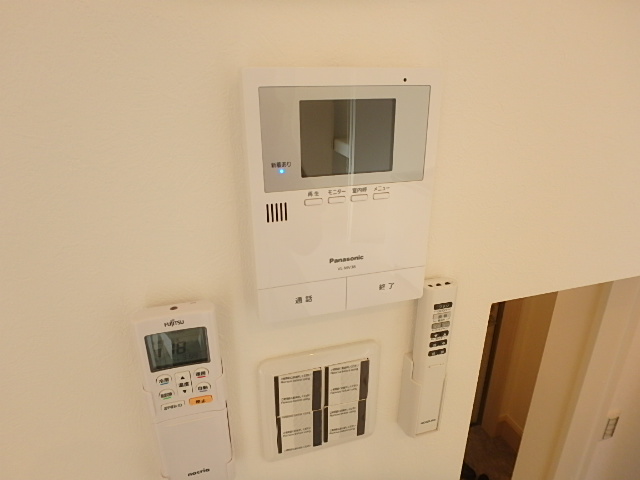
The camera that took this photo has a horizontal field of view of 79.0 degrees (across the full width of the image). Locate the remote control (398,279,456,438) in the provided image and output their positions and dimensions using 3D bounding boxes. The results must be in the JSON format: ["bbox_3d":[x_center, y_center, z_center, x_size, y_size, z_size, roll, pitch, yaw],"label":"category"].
[{"bbox_3d":[0.103,0.119,0.383,0.032,0.172,0.030,-6,21,-14],"label":"remote control"}]

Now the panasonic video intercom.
[{"bbox_3d":[0.017,-0.033,0.307,0.143,0.187,0.025,-6,21,-14],"label":"panasonic video intercom"}]

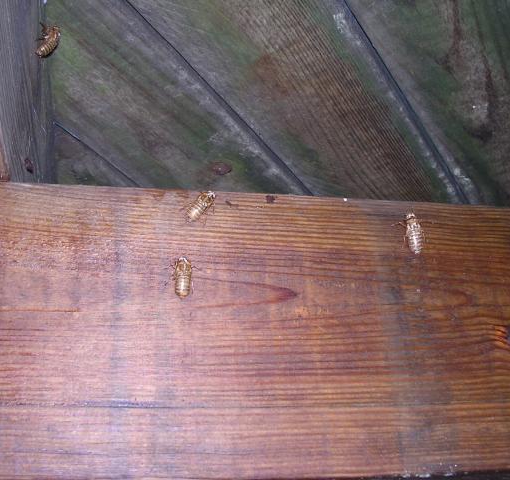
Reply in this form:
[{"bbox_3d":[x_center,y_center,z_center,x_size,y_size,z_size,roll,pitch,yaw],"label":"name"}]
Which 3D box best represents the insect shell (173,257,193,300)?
[{"bbox_3d":[-0.044,0.023,0.428,0.012,0.027,0.011,4,-25,-11],"label":"insect shell"}]

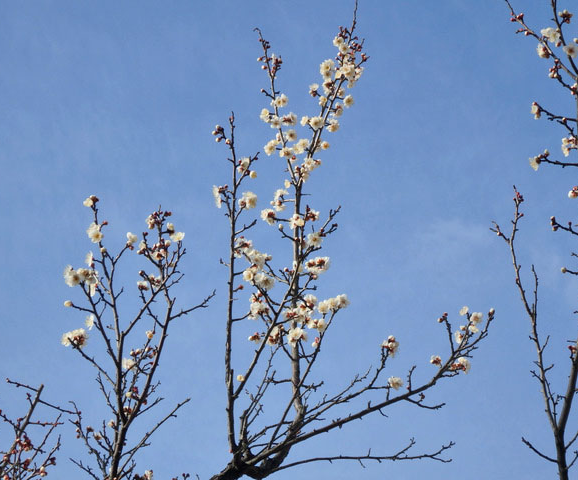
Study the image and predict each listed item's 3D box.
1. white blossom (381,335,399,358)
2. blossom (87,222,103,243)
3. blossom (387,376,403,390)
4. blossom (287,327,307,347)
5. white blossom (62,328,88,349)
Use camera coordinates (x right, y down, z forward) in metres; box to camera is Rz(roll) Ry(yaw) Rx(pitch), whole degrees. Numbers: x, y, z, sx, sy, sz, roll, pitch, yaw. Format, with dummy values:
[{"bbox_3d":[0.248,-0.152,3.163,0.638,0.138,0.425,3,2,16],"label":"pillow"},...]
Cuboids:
[{"bbox_3d":[0.178,0.187,3.150,0.031,0.041,0.032,10,-21,-29],"label":"white blossom"},{"bbox_3d":[-0.340,-0.013,3.150,0.027,0.034,0.026,2,-10,-9],"label":"blossom"},{"bbox_3d":[0.184,0.248,3.100,0.027,0.024,0.022,2,-10,-11],"label":"blossom"},{"bbox_3d":[0.015,0.170,3.150,0.034,0.034,0.032,-1,-10,8],"label":"blossom"},{"bbox_3d":[-0.377,0.173,3.150,0.044,0.034,0.034,-6,-19,18],"label":"white blossom"}]

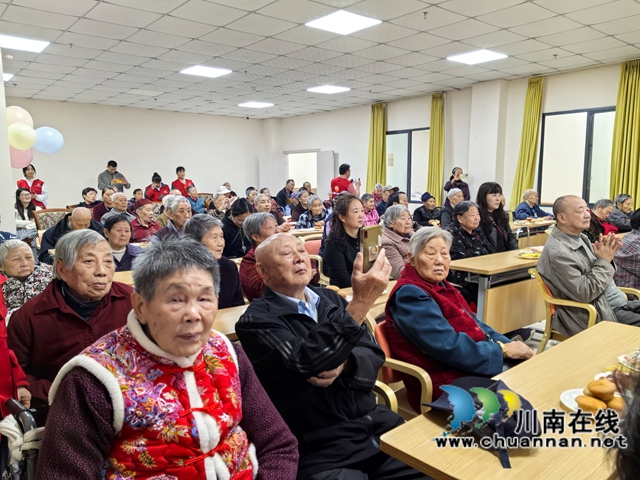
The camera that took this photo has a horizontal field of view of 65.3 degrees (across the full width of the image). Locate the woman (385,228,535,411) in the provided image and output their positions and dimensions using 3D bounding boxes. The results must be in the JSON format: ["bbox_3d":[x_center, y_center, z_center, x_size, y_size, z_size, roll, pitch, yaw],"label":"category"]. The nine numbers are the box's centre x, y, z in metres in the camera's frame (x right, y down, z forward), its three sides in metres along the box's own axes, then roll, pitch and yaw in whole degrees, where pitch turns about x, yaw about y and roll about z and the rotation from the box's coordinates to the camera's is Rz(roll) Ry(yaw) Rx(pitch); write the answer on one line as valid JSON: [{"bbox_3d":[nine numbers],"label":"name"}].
[{"bbox_3d":[0.562,0.563,1.985,0.500,1.200,0.700,-6,9,-40],"label":"woman"}]

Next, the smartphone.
[{"bbox_3d":[0.144,0.042,1.380,0.075,0.157,0.010,-12,13,-39],"label":"smartphone"}]

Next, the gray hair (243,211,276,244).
[{"bbox_3d":[-0.373,-0.070,3.030,0.210,0.210,0.190,3,8,28],"label":"gray hair"}]

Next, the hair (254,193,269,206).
[{"bbox_3d":[-0.711,-0.491,6.100,0.160,0.160,0.190,-6,9,-39],"label":"hair"}]

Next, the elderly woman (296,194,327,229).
[{"bbox_3d":[-0.104,0.034,6.456,0.500,1.180,0.660,-5,8,-31],"label":"elderly woman"}]

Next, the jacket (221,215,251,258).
[{"bbox_3d":[-0.714,0.032,4.600,0.480,0.580,0.400,-6,9,-40],"label":"jacket"}]

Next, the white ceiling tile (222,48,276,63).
[{"bbox_3d":[-0.905,-2.378,6.439,0.600,0.020,0.600,-6,9,-40],"label":"white ceiling tile"}]

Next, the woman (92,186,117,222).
[{"bbox_3d":[-2.600,-0.003,6.350,0.500,1.220,0.720,-6,9,-39],"label":"woman"}]

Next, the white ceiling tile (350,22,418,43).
[{"bbox_3d":[0.705,-2.264,5.442,0.600,0.020,0.600,-6,9,-39],"label":"white ceiling tile"}]

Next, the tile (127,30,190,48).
[{"bbox_3d":[-1.835,-2.283,5.671,0.600,0.020,0.600,-6,9,-39],"label":"tile"}]

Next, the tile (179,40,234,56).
[{"bbox_3d":[-1.370,-2.324,6.053,0.600,0.020,0.600,-6,9,-39],"label":"tile"}]

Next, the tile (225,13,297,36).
[{"bbox_3d":[-0.595,-2.222,5.143,0.600,0.020,0.600,-6,9,-40],"label":"tile"}]

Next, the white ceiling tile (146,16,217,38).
[{"bbox_3d":[-1.440,-2.227,5.218,0.600,0.020,0.600,-6,9,-40],"label":"white ceiling tile"}]

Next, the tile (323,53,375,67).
[{"bbox_3d":[0.392,-2.427,6.739,0.600,0.020,0.600,-6,9,-39],"label":"tile"}]

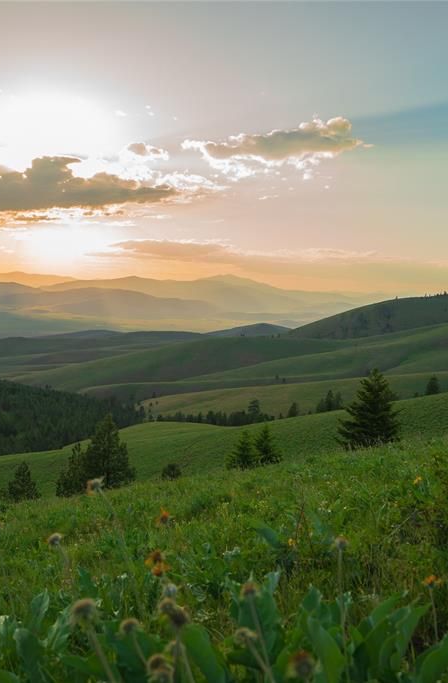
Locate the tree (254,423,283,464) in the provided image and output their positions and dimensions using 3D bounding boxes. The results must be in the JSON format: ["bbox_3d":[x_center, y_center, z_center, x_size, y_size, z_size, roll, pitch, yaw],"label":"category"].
[{"bbox_3d":[3.547,8.481,58.000,2.447,3.425,2.447,0,3,0],"label":"tree"}]

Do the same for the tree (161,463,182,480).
[{"bbox_3d":[-3.839,9.505,52.000,1.609,1.316,1.609,0,3,0],"label":"tree"}]

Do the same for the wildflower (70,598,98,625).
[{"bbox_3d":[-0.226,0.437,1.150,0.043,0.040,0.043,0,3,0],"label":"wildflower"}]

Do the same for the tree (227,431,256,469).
[{"bbox_3d":[1.427,8.848,58.000,2.447,3.180,2.447,0,3,0],"label":"tree"}]

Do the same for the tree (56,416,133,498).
[{"bbox_3d":[-9.469,8.372,52.000,5.849,6.069,4.679,0,3,0],"label":"tree"}]

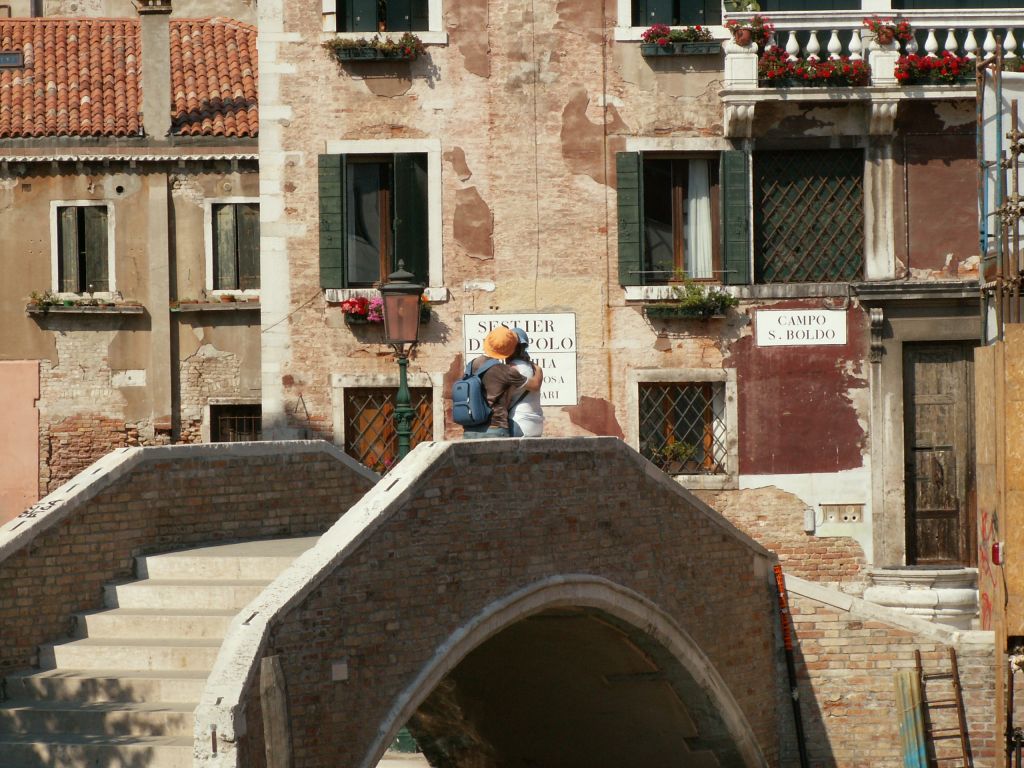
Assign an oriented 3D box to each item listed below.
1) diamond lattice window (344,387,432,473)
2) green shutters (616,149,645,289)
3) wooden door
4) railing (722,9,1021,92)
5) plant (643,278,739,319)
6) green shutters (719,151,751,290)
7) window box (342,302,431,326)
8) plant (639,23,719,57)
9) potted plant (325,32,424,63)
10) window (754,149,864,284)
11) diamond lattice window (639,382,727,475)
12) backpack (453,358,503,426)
[{"bbox_3d":[-1.532,0.589,46.986,1.092,1.117,0.100,-1,2,-3],"label":"diamond lattice window"},{"bbox_3d":[1.469,-2.052,46.939,0.347,1.686,0.090,-1,2,-3],"label":"green shutters"},{"bbox_3d":[5.370,0.878,47.510,0.941,2.823,0.100,-1,2,-3],"label":"wooden door"},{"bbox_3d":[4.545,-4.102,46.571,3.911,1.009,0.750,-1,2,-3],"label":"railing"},{"bbox_3d":[2.213,-1.047,46.937,1.190,0.521,0.320,-1,2,-3],"label":"plant"},{"bbox_3d":[2.775,-2.055,47.008,0.372,1.688,0.090,-1,2,-3],"label":"green shutters"},{"bbox_3d":[-1.549,-0.870,46.743,1.086,0.321,0.260,-1,2,-3],"label":"window box"},{"bbox_3d":[2.072,-4.261,46.837,0.965,0.421,0.280,-1,2,-3],"label":"plant"},{"bbox_3d":[-1.706,-4.145,46.640,1.256,0.370,0.280,-1,2,-3],"label":"potted plant"},{"bbox_3d":[3.707,-2.087,47.186,1.371,1.695,0.100,-1,2,-3],"label":"window"},{"bbox_3d":[2.124,0.554,47.179,1.096,1.146,0.100,-1,2,-3],"label":"diamond lattice window"},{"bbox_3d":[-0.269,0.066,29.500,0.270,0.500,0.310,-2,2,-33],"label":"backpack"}]

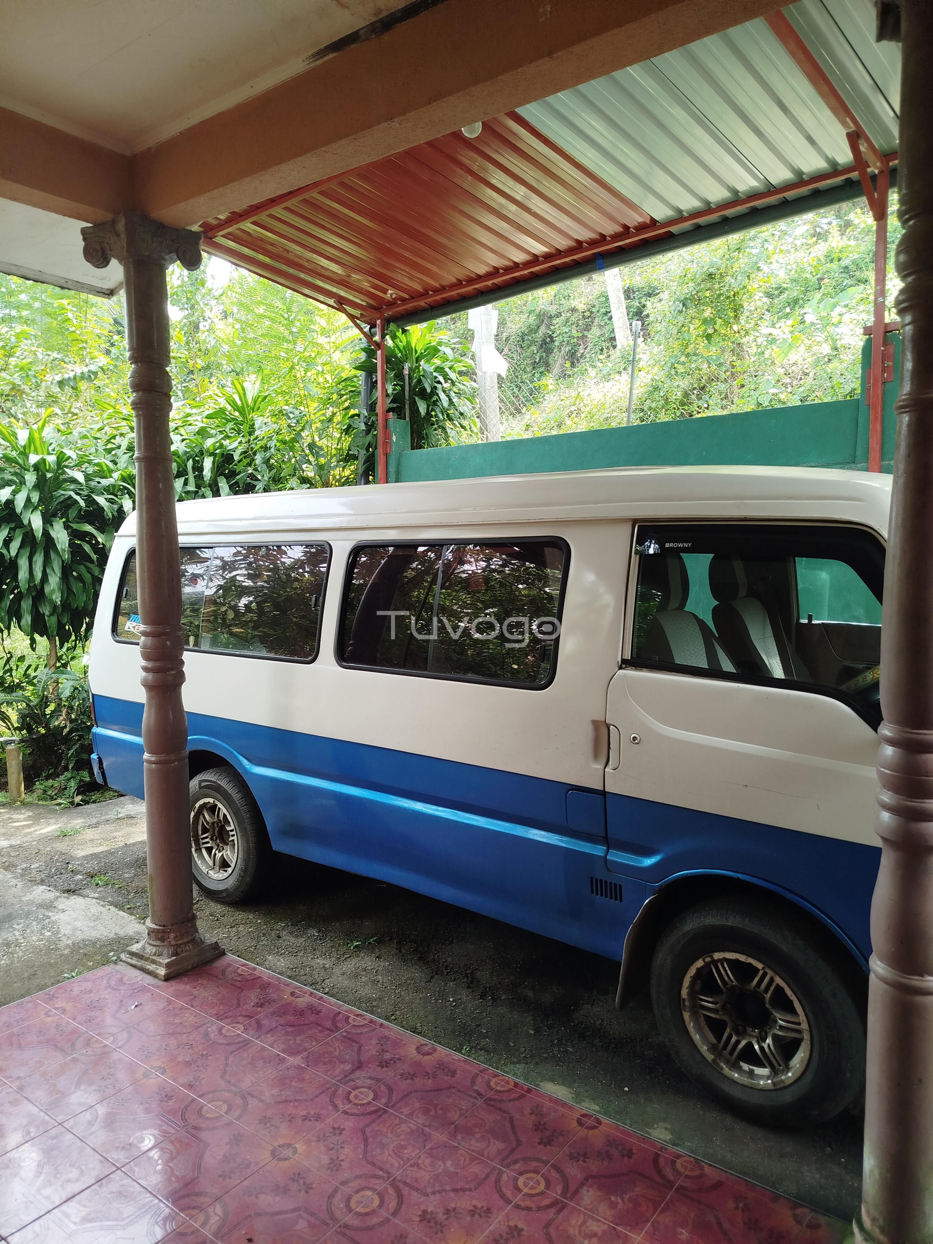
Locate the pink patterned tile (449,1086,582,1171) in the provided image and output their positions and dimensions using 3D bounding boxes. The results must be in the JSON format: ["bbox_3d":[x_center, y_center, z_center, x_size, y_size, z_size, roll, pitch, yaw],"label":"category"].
[{"bbox_3d":[0.139,1.421,2.412,0.300,0.010,0.300,3,6,37],"label":"pink patterned tile"}]

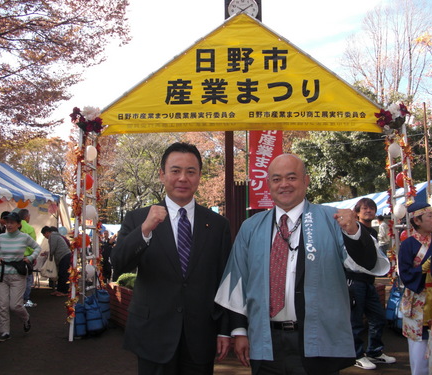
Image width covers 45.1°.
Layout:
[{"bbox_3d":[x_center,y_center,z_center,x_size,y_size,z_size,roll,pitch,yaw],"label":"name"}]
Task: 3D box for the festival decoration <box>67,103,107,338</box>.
[{"bbox_3d":[-1.615,0.452,6.486,0.430,2.840,0.450,-1,-4,0],"label":"festival decoration"}]

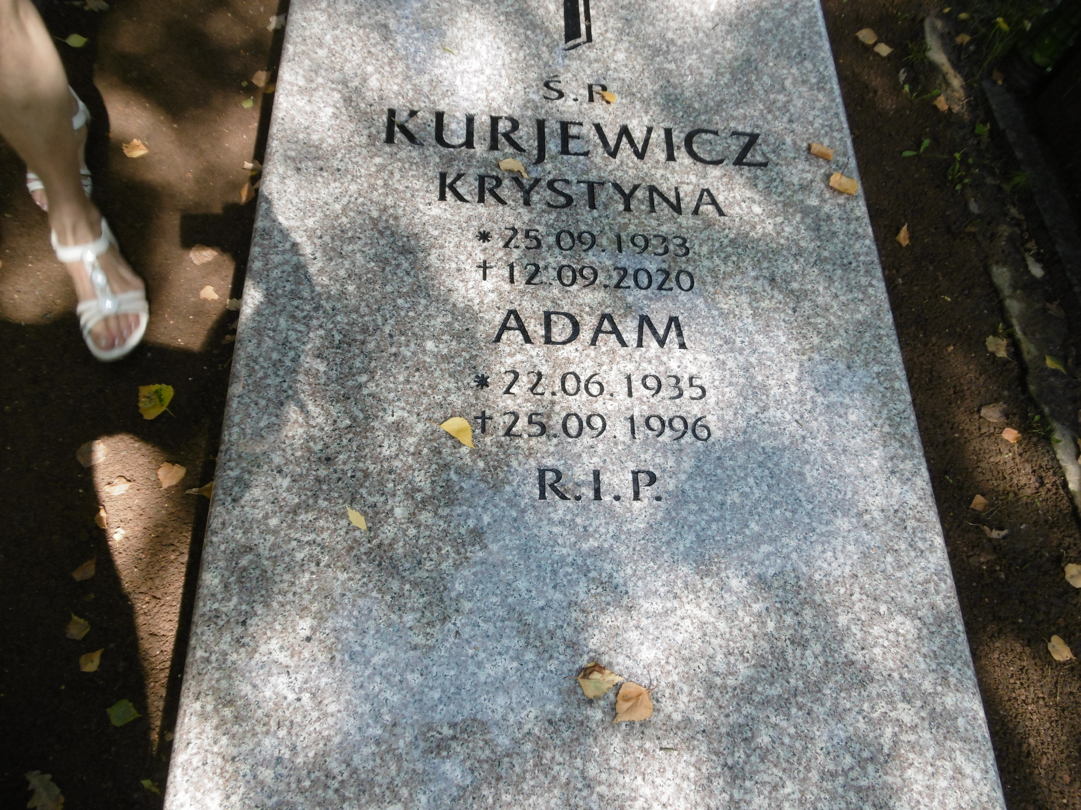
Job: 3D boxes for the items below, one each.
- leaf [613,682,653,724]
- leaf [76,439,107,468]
[{"bbox_3d":[0.094,0.315,0.782,0.051,0.010,0.043,-35,75,-19],"label":"leaf"},{"bbox_3d":[-0.687,0.074,1.148,0.040,0.009,0.040,-40,77,-20],"label":"leaf"}]

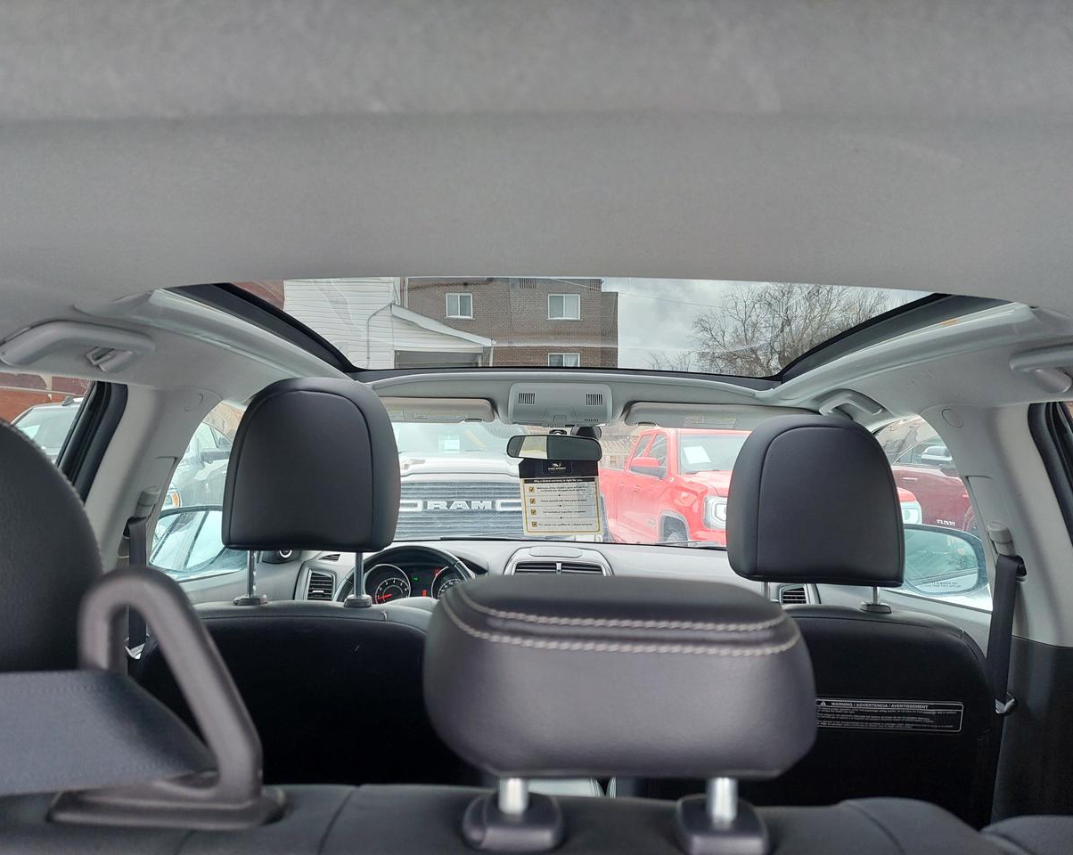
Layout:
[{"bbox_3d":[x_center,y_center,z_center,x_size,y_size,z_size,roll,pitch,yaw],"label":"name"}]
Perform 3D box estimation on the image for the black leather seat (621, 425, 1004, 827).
[{"bbox_3d":[0.410,0.495,1.420,0.510,1.000,0.750,1,-3,1],"label":"black leather seat"}]

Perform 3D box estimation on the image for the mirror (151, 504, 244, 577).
[{"bbox_3d":[-0.834,0.270,1.880,0.250,0.170,0.130,2,-3,-10],"label":"mirror"}]

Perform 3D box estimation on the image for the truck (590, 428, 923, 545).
[{"bbox_3d":[2.100,0.960,9.100,2.030,1.880,5.840,1,-3,-4],"label":"truck"}]

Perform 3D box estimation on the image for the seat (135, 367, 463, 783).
[{"bbox_3d":[-0.325,0.465,1.420,0.510,1.030,0.750,1,-3,1],"label":"seat"}]

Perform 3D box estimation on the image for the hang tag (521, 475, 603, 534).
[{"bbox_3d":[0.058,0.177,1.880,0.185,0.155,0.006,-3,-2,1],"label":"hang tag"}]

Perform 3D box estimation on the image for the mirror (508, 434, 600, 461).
[{"bbox_3d":[0.042,0.047,1.860,0.235,0.062,0.045,3,-4,13],"label":"mirror"}]

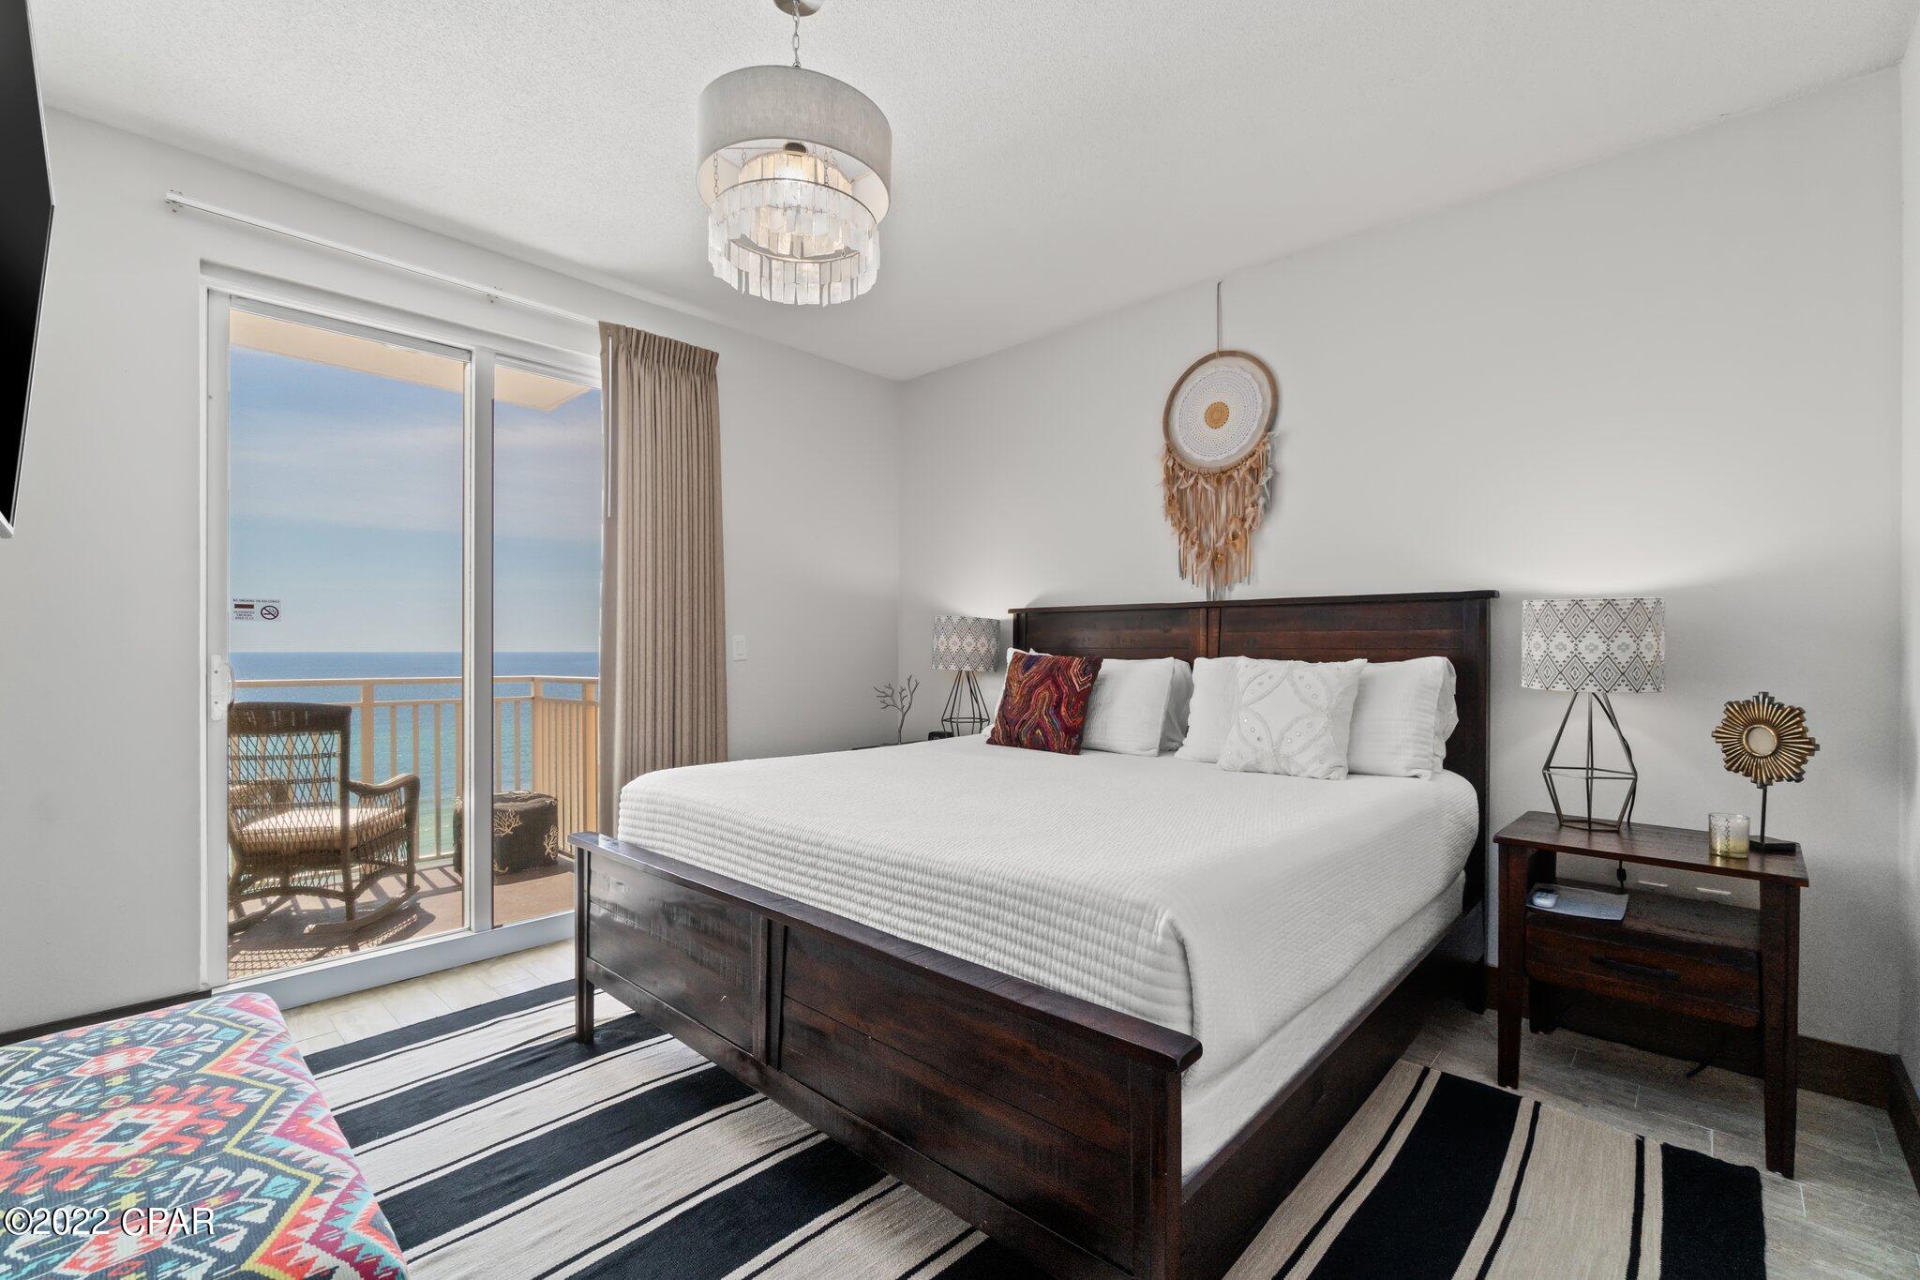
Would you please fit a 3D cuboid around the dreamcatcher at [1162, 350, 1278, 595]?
[{"bbox_3d":[1.066,-0.691,3.326,0.495,1.010,0.060,0,0,43],"label":"dreamcatcher"}]

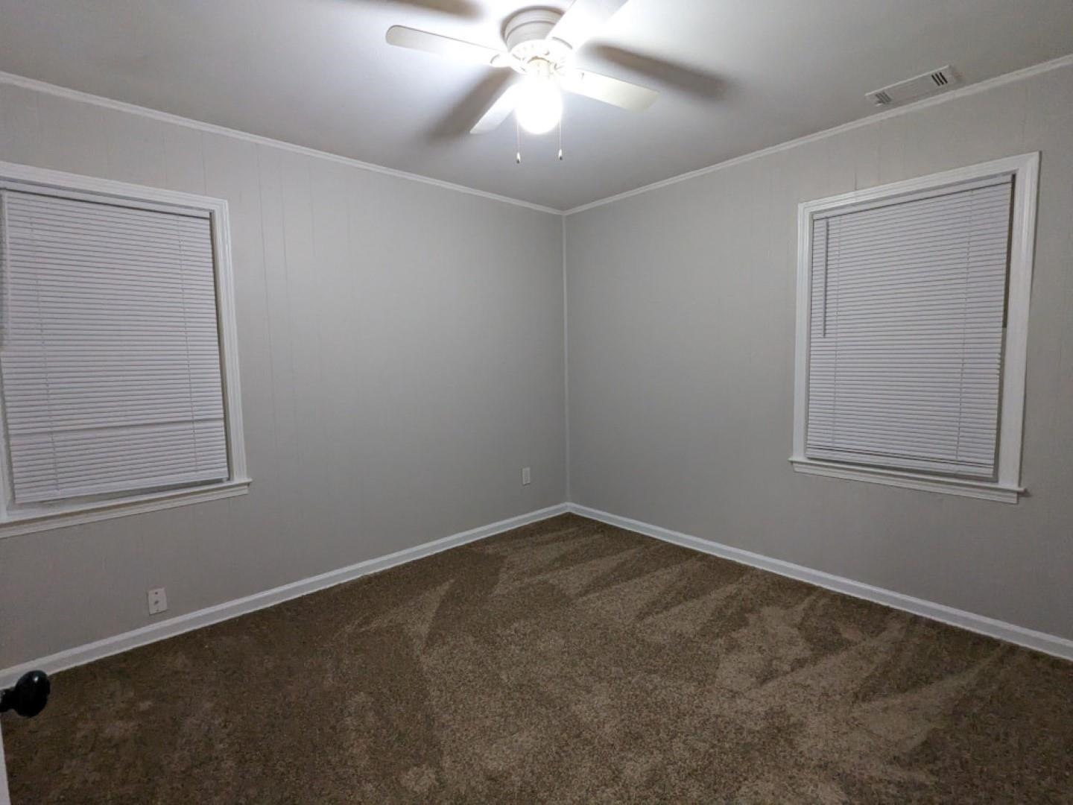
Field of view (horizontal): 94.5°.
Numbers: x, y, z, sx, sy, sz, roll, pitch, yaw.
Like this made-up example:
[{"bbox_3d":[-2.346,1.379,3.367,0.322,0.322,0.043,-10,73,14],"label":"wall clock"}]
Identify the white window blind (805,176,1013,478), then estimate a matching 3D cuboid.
[{"bbox_3d":[1.786,-0.335,2.463,0.045,1.316,0.778,-6,7,-42],"label":"white window blind"}]

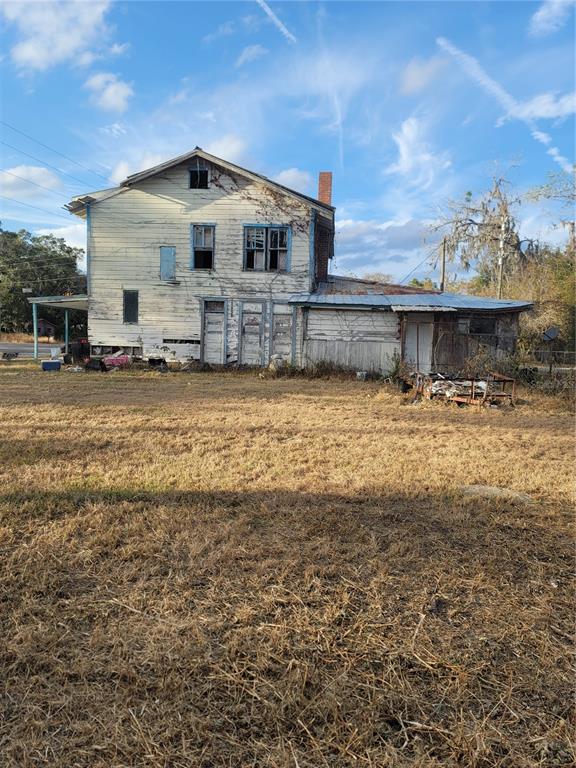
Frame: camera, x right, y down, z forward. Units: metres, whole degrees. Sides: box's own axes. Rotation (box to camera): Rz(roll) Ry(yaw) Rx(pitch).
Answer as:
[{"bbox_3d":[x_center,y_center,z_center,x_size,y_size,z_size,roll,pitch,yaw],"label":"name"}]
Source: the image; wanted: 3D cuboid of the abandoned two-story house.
[{"bbox_3d":[-0.233,-5.164,26.715,19.342,8.301,11.800,2,5,5],"label":"abandoned two-story house"}]

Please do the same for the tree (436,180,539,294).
[{"bbox_3d":[16.155,-9.530,45.678,8.599,14.675,8.169,2,5,5],"label":"tree"}]

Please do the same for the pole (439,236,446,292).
[{"bbox_3d":[9.771,-5.356,35.367,0.270,7.938,0.270,2,5,5],"label":"pole"}]

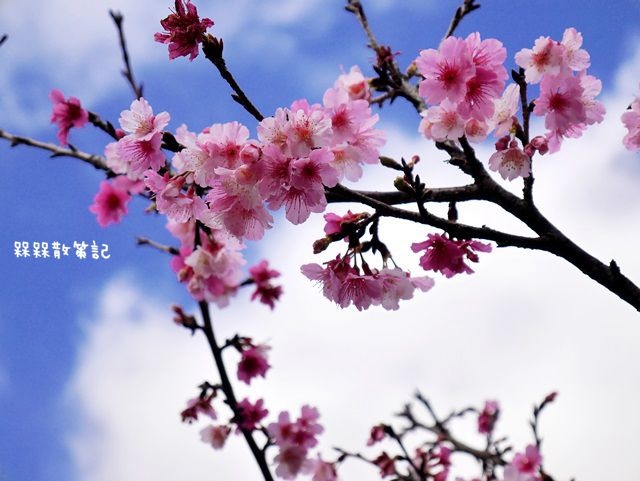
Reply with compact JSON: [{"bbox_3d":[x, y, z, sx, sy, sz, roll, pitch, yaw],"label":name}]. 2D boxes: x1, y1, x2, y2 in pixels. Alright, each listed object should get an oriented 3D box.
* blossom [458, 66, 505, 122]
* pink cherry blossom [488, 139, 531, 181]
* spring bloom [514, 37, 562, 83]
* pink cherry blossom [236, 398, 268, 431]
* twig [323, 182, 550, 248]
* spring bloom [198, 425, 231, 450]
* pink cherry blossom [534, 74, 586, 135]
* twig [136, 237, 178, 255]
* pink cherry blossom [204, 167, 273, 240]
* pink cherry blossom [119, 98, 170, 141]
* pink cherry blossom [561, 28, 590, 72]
[{"bbox_3d":[0.093,-0.085,0.895,0.029,0.033,0.020,0,9,-18],"label":"blossom"},{"bbox_3d":[0.100,-0.042,0.820,0.023,0.016,0.021,0,-41,0],"label":"pink cherry blossom"},{"bbox_3d":[0.143,-0.118,1.020,0.031,0.030,0.019,-3,5,6],"label":"spring bloom"},{"bbox_3d":[-0.062,0.159,1.420,0.029,0.029,0.019,7,1,-15],"label":"pink cherry blossom"},{"bbox_3d":[0.076,-0.016,1.020,0.143,0.018,0.018,15,0,0],"label":"twig"},{"bbox_3d":[-0.098,0.183,1.450,0.029,0.023,0.020,-16,13,29],"label":"spring bloom"},{"bbox_3d":[0.139,-0.079,0.900,0.031,0.034,0.018,0,6,6],"label":"pink cherry blossom"},{"bbox_3d":[-0.108,0.003,1.030,0.029,0.006,0.007,22,0,0],"label":"twig"},{"bbox_3d":[-0.051,-0.023,0.980,0.041,0.035,0.040,8,-65,-17],"label":"pink cherry blossom"},{"bbox_3d":[-0.105,-0.072,0.930,0.031,0.028,0.018,0,-24,13],"label":"pink cherry blossom"},{"bbox_3d":[0.135,-0.102,0.830,0.023,0.025,0.013,0,-6,-27],"label":"pink cherry blossom"}]

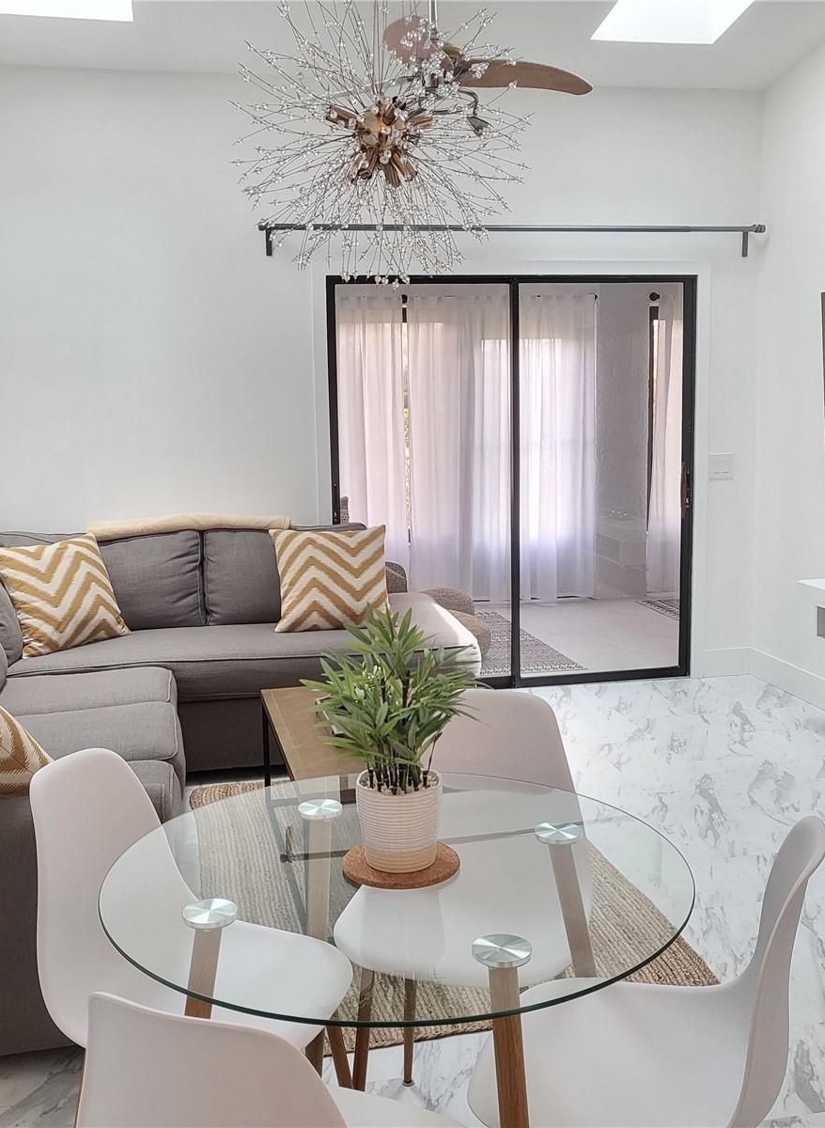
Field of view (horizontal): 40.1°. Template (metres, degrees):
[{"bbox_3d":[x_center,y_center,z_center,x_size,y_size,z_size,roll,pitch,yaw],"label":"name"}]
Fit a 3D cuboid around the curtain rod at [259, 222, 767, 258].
[{"bbox_3d":[0.511,-1.530,5.340,2.450,0.150,0.110,-2,8,-10],"label":"curtain rod"}]

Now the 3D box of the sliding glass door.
[{"bbox_3d":[0.519,-0.380,5.571,1.840,2.030,0.100,-2,8,-10],"label":"sliding glass door"}]

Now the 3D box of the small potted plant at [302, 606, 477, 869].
[{"bbox_3d":[-0.028,0.243,1.627,0.250,0.370,0.250,-1,8,0],"label":"small potted plant"}]

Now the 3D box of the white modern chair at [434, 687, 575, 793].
[{"bbox_3d":[0.103,0.700,2.185,0.470,0.820,0.500,1,8,14],"label":"white modern chair"}]

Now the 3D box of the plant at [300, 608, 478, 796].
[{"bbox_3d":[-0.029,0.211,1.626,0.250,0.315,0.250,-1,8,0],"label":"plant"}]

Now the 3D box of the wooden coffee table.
[{"bbox_3d":[-0.130,0.724,3.555,0.570,0.410,1.100,-3,8,-13],"label":"wooden coffee table"}]

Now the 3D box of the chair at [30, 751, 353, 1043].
[{"bbox_3d":[-0.364,0.744,1.919,0.500,0.820,0.470,1,8,16],"label":"chair"}]

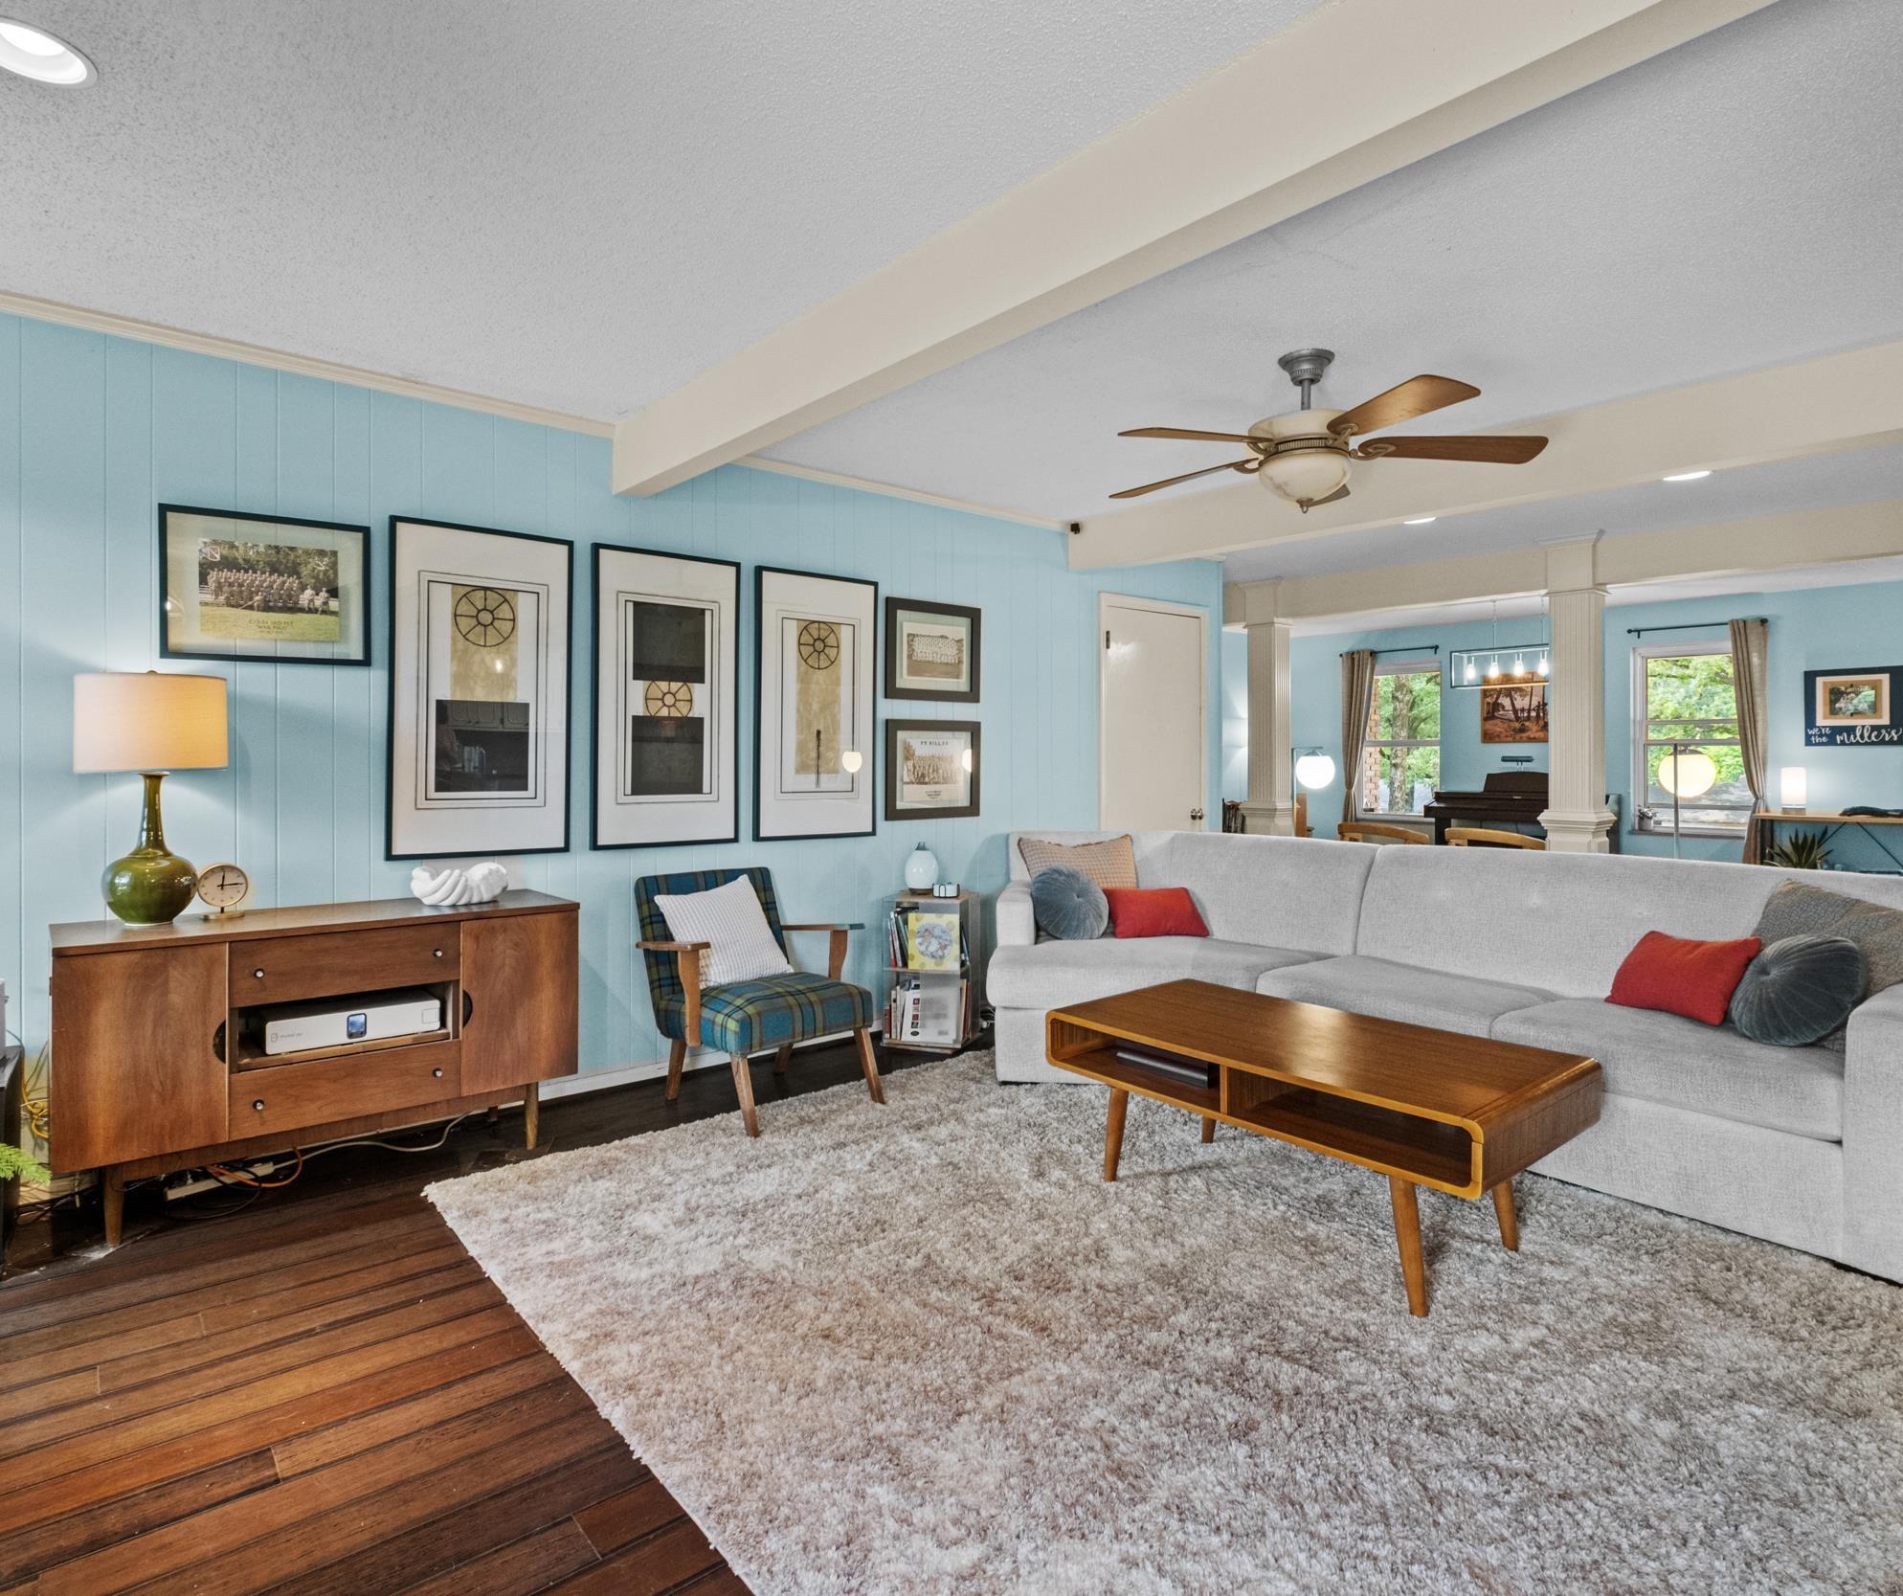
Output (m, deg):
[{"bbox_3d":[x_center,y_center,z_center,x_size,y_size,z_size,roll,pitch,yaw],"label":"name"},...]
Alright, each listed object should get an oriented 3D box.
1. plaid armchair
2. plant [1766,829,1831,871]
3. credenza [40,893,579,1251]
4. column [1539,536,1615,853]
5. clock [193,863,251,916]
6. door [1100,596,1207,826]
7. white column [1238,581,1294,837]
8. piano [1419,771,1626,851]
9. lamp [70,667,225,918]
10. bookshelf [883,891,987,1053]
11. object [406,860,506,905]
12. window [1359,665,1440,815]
[{"bbox_3d":[-0.671,0.674,3.542,0.620,0.780,0.680,-1,2,-39],"label":"plaid armchair"},{"bbox_3d":[6.320,0.490,7.451,0.390,0.500,0.390,-1,1,-38],"label":"plant"},{"bbox_3d":[-1.776,0.715,2.890,1.200,0.762,0.430,-1,2,-39],"label":"credenza"},{"bbox_3d":[3.407,-0.213,5.427,0.270,2.420,0.270,-1,1,-38],"label":"column"},{"bbox_3d":[-2.020,0.256,2.770,0.050,0.155,0.125,1,1,33],"label":"clock"},{"bbox_3d":[1.136,-0.041,5.517,0.850,2.080,0.080,-1,1,-38],"label":"door"},{"bbox_3d":[2.218,-0.319,7.023,0.270,2.420,0.270,-1,2,-43],"label":"white column"},{"bbox_3d":[4.982,0.296,8.743,0.460,1.020,1.420,-1,2,-43],"label":"piano"},{"bbox_3d":[-2.122,0.005,2.644,0.320,0.672,0.320,-1,2,-39],"label":"lamp"},{"bbox_3d":[-0.080,0.719,4.300,0.350,0.630,0.320,0,1,12],"label":"bookshelf"},{"bbox_3d":[-1.520,0.264,3.090,0.265,0.120,0.150,-1,1,-31],"label":"object"},{"bbox_3d":[4.422,-0.580,9.829,0.140,1.551,0.860,-1,2,-43],"label":"window"}]

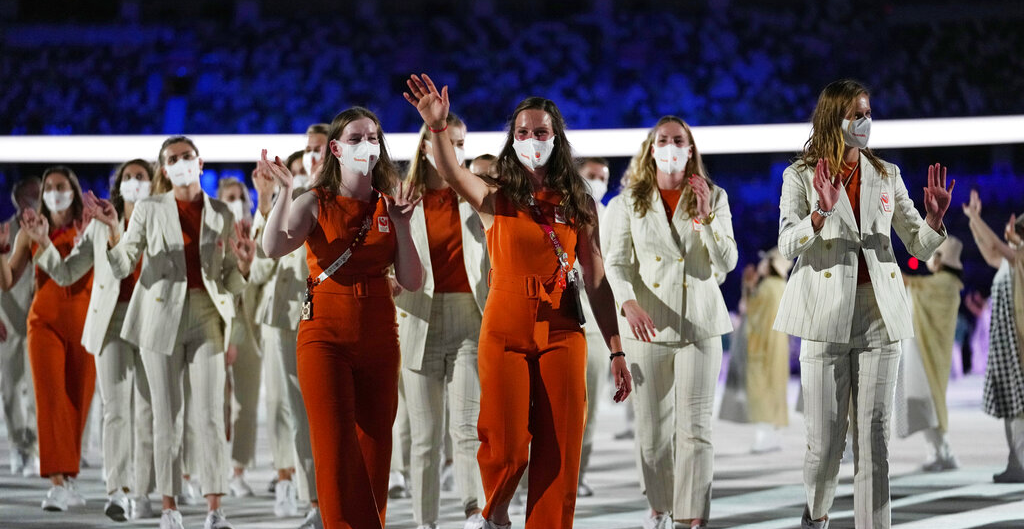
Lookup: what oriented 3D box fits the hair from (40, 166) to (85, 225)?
[{"bbox_3d":[-2.300,-0.353,18.050,0.225,0.310,0.230,0,-1,-1],"label":"hair"}]

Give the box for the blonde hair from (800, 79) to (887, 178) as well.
[{"bbox_3d":[1.184,-0.486,12.600,0.230,0.345,0.240,-1,-1,40],"label":"blonde hair"}]

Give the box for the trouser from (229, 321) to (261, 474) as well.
[{"bbox_3d":[-1.563,0.685,19.800,0.380,0.930,0.420,0,-1,-8],"label":"trouser"}]

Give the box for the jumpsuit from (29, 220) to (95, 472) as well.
[{"bbox_3d":[-2.299,0.444,18.000,0.370,1.290,0.360,0,-1,0],"label":"jumpsuit"}]

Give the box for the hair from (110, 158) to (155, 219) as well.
[{"bbox_3d":[-1.821,-0.365,16.950,0.230,0.320,0.240,0,-1,-10],"label":"hair"}]

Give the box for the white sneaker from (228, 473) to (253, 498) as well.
[{"bbox_3d":[-1.476,1.209,19.250,0.105,0.115,0.280,0,-1,-20],"label":"white sneaker"}]

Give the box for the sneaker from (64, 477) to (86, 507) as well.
[{"bbox_3d":[-2.303,1.203,18.600,0.105,0.115,0.280,0,7,-20],"label":"sneaker"}]

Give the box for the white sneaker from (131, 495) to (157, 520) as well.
[{"bbox_3d":[-1.815,1.193,17.350,0.100,0.115,0.270,0,-1,-6],"label":"white sneaker"}]

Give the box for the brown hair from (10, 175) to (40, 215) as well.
[{"bbox_3d":[-2.945,-0.419,21.400,0.190,0.250,0.220,0,-1,-11],"label":"brown hair"}]

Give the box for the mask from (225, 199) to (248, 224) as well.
[{"bbox_3d":[-1.505,-0.290,19.300,0.135,0.125,0.090,0,-1,-27],"label":"mask"}]

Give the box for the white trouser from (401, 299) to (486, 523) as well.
[{"bbox_3d":[-0.273,0.596,14.600,0.360,0.950,0.400,0,-1,-6],"label":"white trouser"}]

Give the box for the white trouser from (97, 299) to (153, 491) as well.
[{"bbox_3d":[-1.886,0.652,17.300,0.340,0.940,0.420,0,-1,0],"label":"white trouser"}]

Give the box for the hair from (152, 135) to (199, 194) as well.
[{"bbox_3d":[-1.503,-0.443,15.800,0.200,0.260,0.240,0,-1,-8],"label":"hair"}]

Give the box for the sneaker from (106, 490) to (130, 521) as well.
[{"bbox_3d":[-1.929,1.169,17.250,0.105,0.120,0.280,0,-17,6],"label":"sneaker"}]

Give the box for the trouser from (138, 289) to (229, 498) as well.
[{"bbox_3d":[-1.444,0.571,15.600,0.400,0.930,0.420,0,-1,-8],"label":"trouser"}]

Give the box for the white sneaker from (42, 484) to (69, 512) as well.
[{"bbox_3d":[-2.308,1.173,17.850,0.105,0.115,0.280,-1,-11,3],"label":"white sneaker"}]

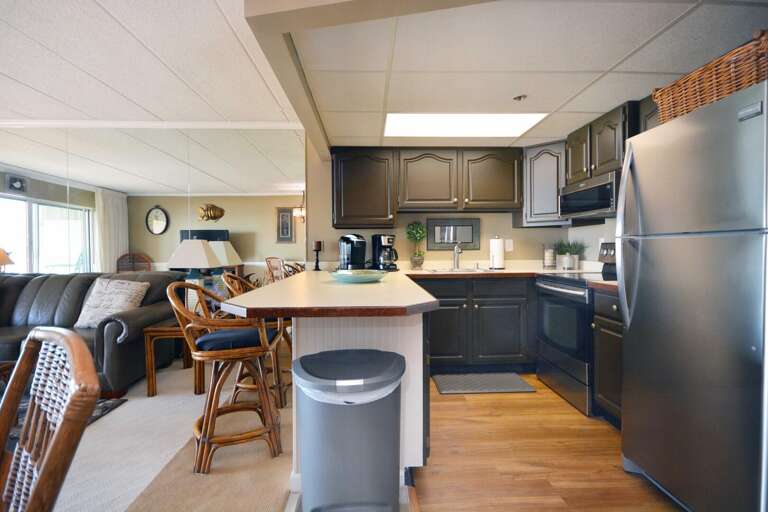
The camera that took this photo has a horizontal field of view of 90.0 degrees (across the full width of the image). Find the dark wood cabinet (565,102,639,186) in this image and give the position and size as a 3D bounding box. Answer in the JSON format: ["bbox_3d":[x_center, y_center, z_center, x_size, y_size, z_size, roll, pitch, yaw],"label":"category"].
[{"bbox_3d":[1.785,-0.822,2.983,0.370,0.435,0.750,0,1,-2],"label":"dark wood cabinet"}]

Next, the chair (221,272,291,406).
[{"bbox_3d":[-0.898,0.603,2.892,0.580,0.970,0.550,0,1,-7],"label":"chair"}]

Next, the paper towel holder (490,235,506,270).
[{"bbox_3d":[1.153,-0.028,3.911,0.155,0.348,0.155,0,1,-2],"label":"paper towel holder"}]

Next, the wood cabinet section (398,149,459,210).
[{"bbox_3d":[0.424,-0.728,3.814,0.582,0.602,0.310,0,1,-2],"label":"wood cabinet section"}]

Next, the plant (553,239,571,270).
[{"bbox_3d":[1.794,-0.007,3.893,0.170,0.310,0.170,0,1,-2],"label":"plant"}]

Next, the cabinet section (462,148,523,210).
[{"bbox_3d":[1.036,-0.733,3.838,0.591,0.606,0.310,0,1,-2],"label":"cabinet section"}]

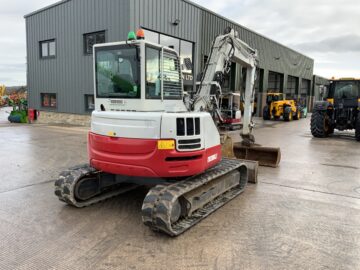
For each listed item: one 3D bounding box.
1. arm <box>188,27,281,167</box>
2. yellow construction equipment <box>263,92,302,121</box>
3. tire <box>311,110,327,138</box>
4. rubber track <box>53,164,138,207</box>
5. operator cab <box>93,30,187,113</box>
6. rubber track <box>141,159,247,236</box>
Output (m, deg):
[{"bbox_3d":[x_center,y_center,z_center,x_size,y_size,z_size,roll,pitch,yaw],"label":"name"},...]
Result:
[{"bbox_3d":[1.308,-0.729,7.033,1.450,3.320,3.750,6,8,31],"label":"arm"},{"bbox_3d":[9.906,-2.692,28.503,2.300,2.500,4.700,7,9,38],"label":"yellow construction equipment"},{"bbox_3d":[6.770,-0.674,14.608,0.570,1.620,1.620,6,8,33],"label":"tire"},{"bbox_3d":[-1.072,0.744,5.895,0.447,0.556,2.802,6,8,32],"label":"rubber track"},{"bbox_3d":[-0.644,-0.993,5.509,1.030,1.400,1.450,6,8,31],"label":"operator cab"},{"bbox_3d":[0.437,0.898,4.964,0.447,0.556,2.802,6,8,32],"label":"rubber track"}]

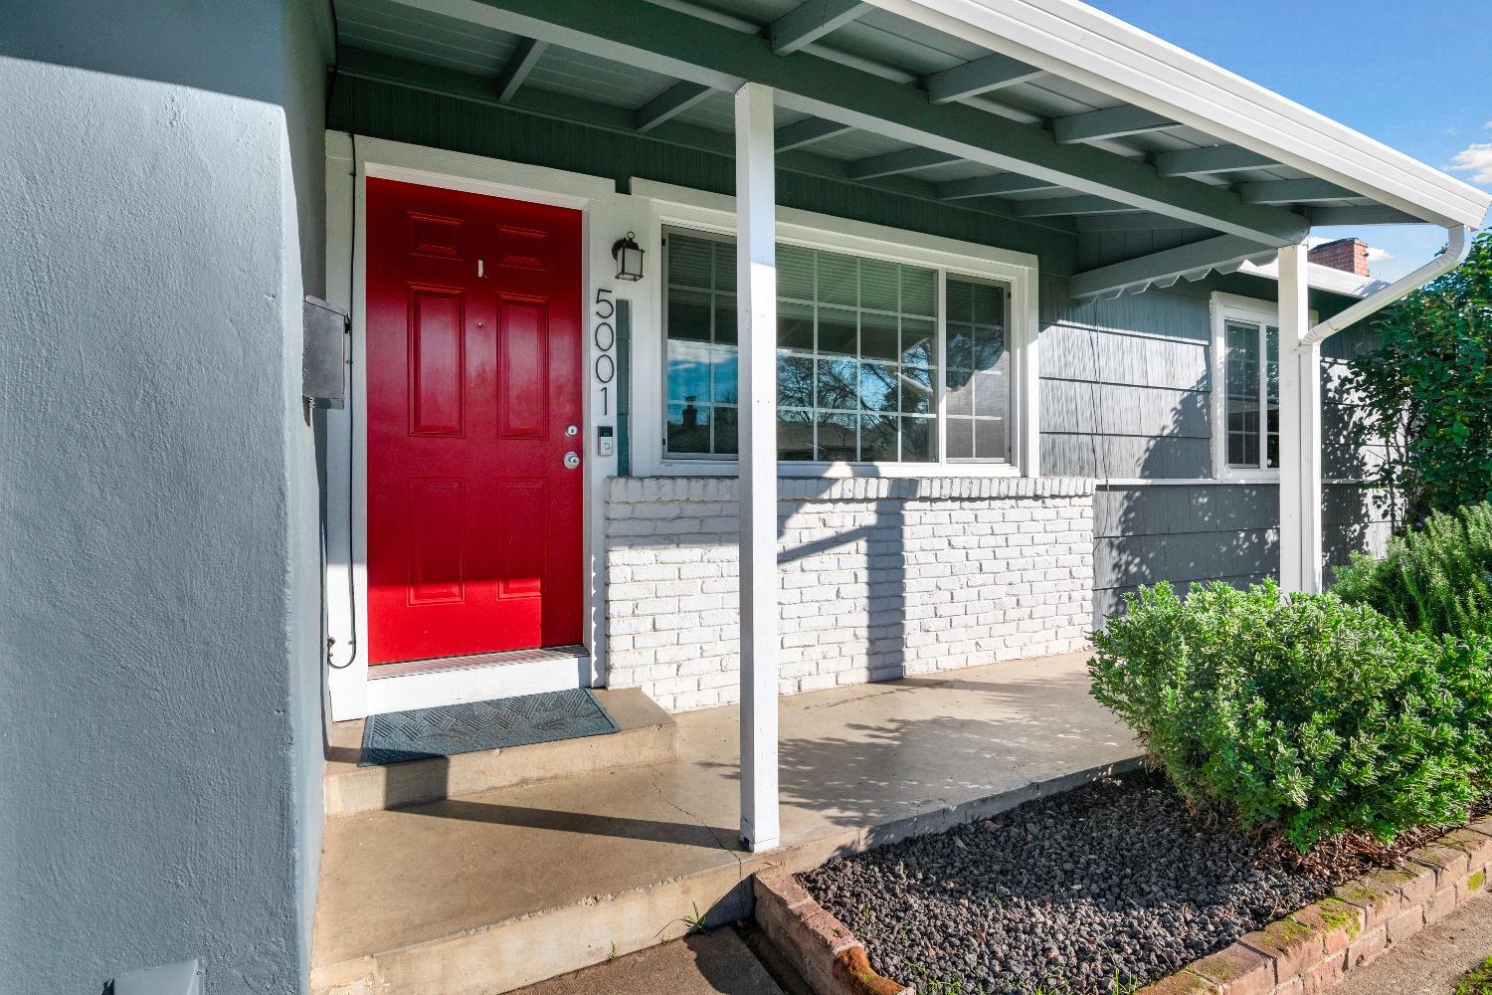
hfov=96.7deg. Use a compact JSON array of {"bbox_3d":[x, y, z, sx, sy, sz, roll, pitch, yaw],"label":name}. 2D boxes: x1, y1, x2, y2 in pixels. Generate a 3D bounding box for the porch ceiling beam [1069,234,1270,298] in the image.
[{"bbox_3d":[2.441,-1.357,3.871,0.045,0.140,1.210,0,4,-25],"label":"porch ceiling beam"}]

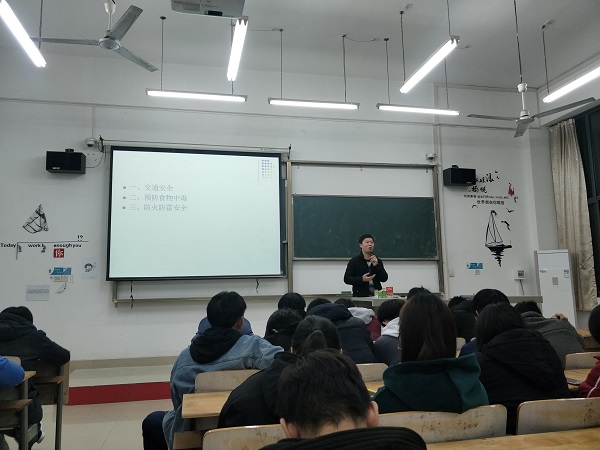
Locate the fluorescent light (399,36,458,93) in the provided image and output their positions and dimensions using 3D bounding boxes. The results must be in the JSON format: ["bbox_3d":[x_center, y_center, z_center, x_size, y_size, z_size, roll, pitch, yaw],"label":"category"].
[{"bbox_3d":[1.437,-1.765,4.899,0.100,0.075,1.230,1,-8,-12],"label":"fluorescent light"}]

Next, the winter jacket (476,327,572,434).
[{"bbox_3d":[0.976,0.715,1.888,0.460,0.560,0.420,1,-8,-18],"label":"winter jacket"}]

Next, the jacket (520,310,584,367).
[{"bbox_3d":[1.518,0.841,2.769,0.470,0.580,0.450,1,-8,-13],"label":"jacket"}]

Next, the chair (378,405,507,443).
[{"bbox_3d":[0.383,0.988,1.494,0.460,0.800,0.470,1,-8,-13],"label":"chair"}]

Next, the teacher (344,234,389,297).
[{"bbox_3d":[0.920,0.983,5.898,0.590,1.719,0.380,1,-8,-16],"label":"teacher"}]

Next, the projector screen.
[{"bbox_3d":[-1.448,-0.162,6.217,2.410,1.881,0.050,1,-8,-12],"label":"projector screen"}]

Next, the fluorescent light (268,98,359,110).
[{"bbox_3d":[0.201,-1.616,5.790,1.230,0.070,0.095,1,-8,-12],"label":"fluorescent light"}]

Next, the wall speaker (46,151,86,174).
[{"bbox_3d":[-3.164,-0.835,5.880,0.432,0.251,0.187,1,-8,-12],"label":"wall speaker"}]

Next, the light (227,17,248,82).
[{"bbox_3d":[-0.654,-1.782,4.497,0.105,0.075,1.230,1,-8,-12],"label":"light"}]

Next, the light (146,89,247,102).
[{"bbox_3d":[-1.278,-1.603,5.416,1.228,0.070,0.090,1,-8,-13],"label":"light"}]

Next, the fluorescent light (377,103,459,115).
[{"bbox_3d":[1.650,-1.579,5.982,1.254,0.070,0.090,1,-8,-13],"label":"fluorescent light"}]

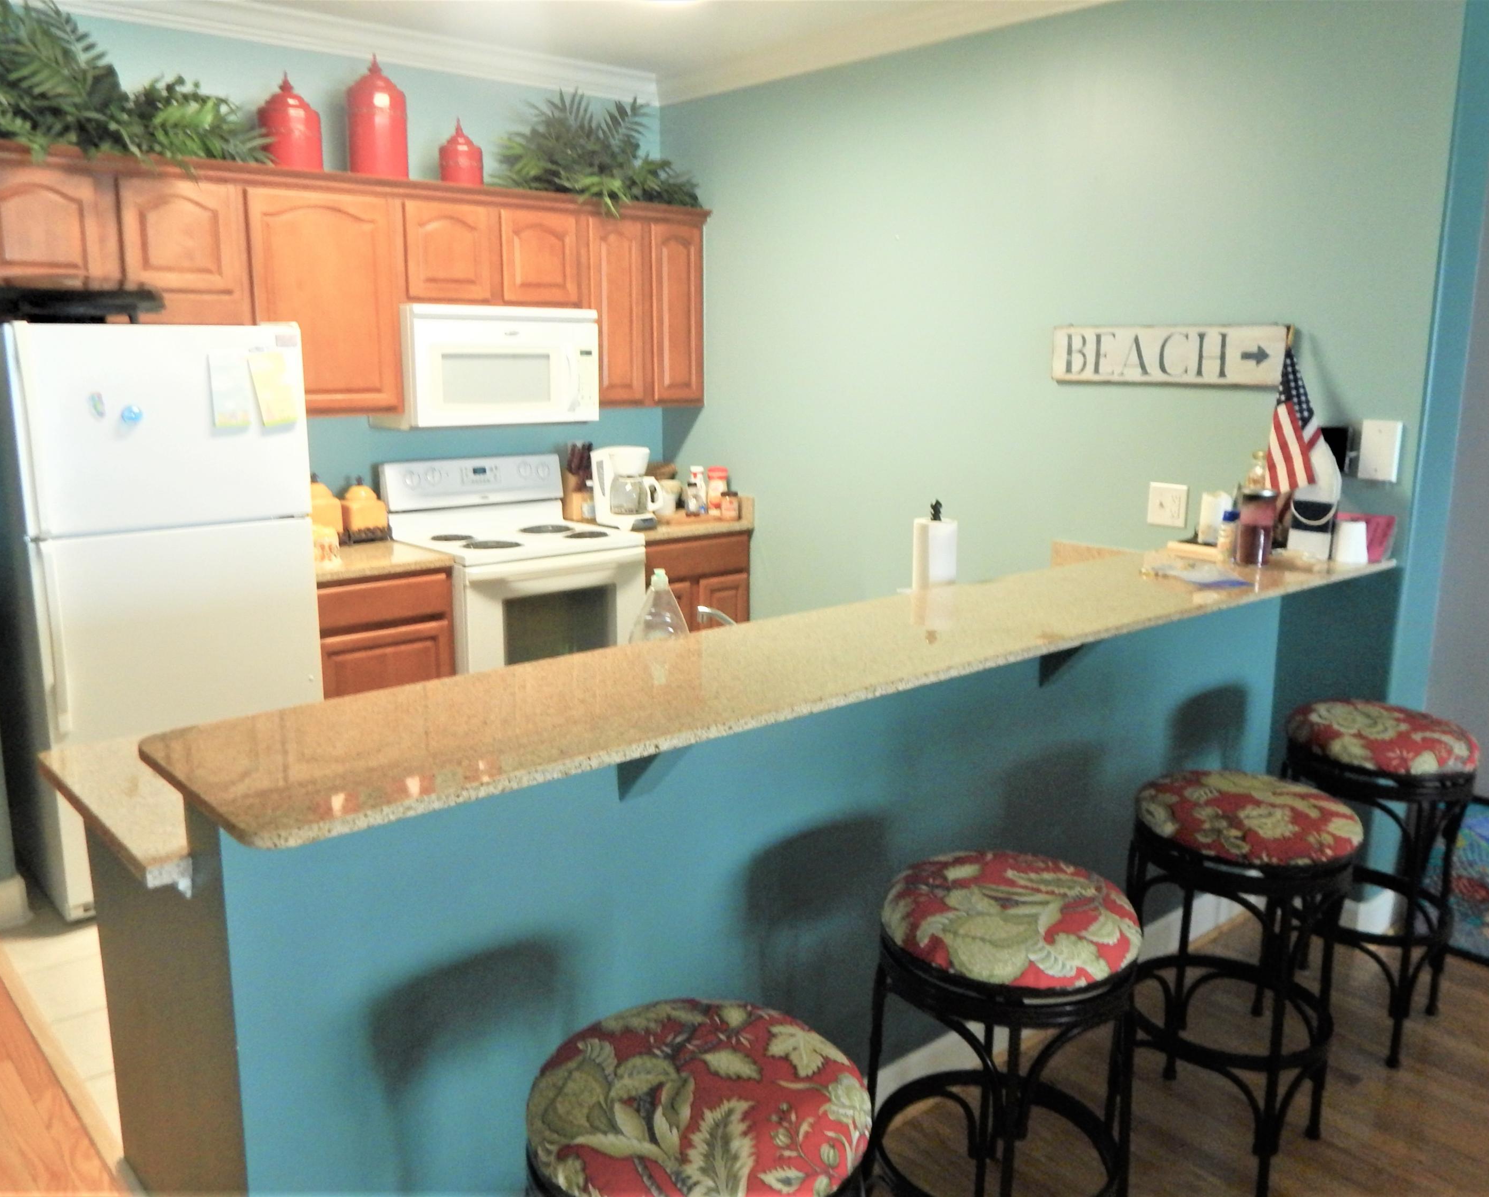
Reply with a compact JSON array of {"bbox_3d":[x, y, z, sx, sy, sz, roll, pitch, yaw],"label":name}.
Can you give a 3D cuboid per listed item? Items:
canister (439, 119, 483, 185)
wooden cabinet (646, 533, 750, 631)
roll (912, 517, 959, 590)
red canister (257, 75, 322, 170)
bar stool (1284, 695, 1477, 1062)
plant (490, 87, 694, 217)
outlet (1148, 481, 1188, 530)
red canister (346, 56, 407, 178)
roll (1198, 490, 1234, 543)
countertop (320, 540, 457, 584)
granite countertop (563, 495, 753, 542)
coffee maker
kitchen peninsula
[{"bbox_3d":[-1.019,-1.590,4.147,0.160,0.250,0.160,-9,15,-41],"label":"canister"},{"bbox_3d":[-0.403,0.133,4.979,0.603,0.880,0.630,-10,15,-41],"label":"wooden cabinet"},{"bbox_3d":[0.455,-0.047,2.774,0.107,0.285,0.107,1,12,0],"label":"roll"},{"bbox_3d":[-1.498,-1.555,3.809,0.198,0.325,0.198,-10,15,-41],"label":"red canister"},{"bbox_3d":[1.482,0.654,2.767,0.410,0.750,0.410,-9,15,-41],"label":"bar stool"},{"bbox_3d":[-0.565,-1.749,4.566,0.870,0.470,0.370,-10,15,-41],"label":"plant"},{"bbox_3d":[1.246,-0.274,3.400,0.012,0.120,0.117,-9,15,-41],"label":"outlet"},{"bbox_3d":[-1.272,-1.647,3.995,0.200,0.435,0.200,-10,15,-41],"label":"red canister"},{"bbox_3d":[1.312,-0.215,3.209,0.100,0.160,0.100,0,11,0],"label":"roll"},{"bbox_3d":[-1.351,-0.142,3.967,0.465,0.037,0.635,-9,15,-41],"label":"countertop"},{"bbox_3d":[-0.394,-0.363,4.873,0.603,0.136,0.642,-10,15,-41],"label":"granite countertop"},{"bbox_3d":[-0.472,-0.460,4.674,0.180,0.332,0.275,-9,15,-41],"label":"coffee maker"},{"bbox_3d":[0.242,0.529,2.536,2.858,1.065,1.000,-9,15,-41],"label":"kitchen peninsula"}]

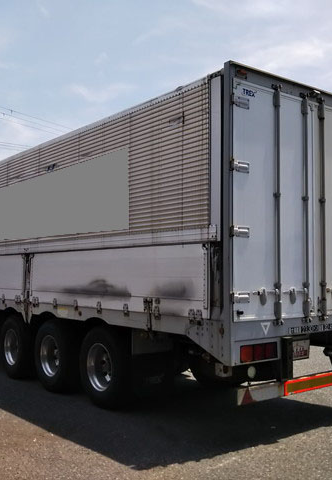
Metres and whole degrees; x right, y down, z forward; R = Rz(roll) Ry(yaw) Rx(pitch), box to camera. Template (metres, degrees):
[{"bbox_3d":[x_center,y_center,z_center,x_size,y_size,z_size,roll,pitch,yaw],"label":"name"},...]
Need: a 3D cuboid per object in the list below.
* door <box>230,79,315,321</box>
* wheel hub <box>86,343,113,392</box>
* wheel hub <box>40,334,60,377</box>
[{"bbox_3d":[1.134,-0.372,5.660,1.219,2.344,0.090,3,-4,-38],"label":"door"},{"bbox_3d":[-0.785,1.649,7.138,0.170,0.600,0.600,3,-4,-38],"label":"wheel hub"},{"bbox_3d":[-1.625,1.712,8.209,0.170,0.600,0.600,3,-4,-38],"label":"wheel hub"}]

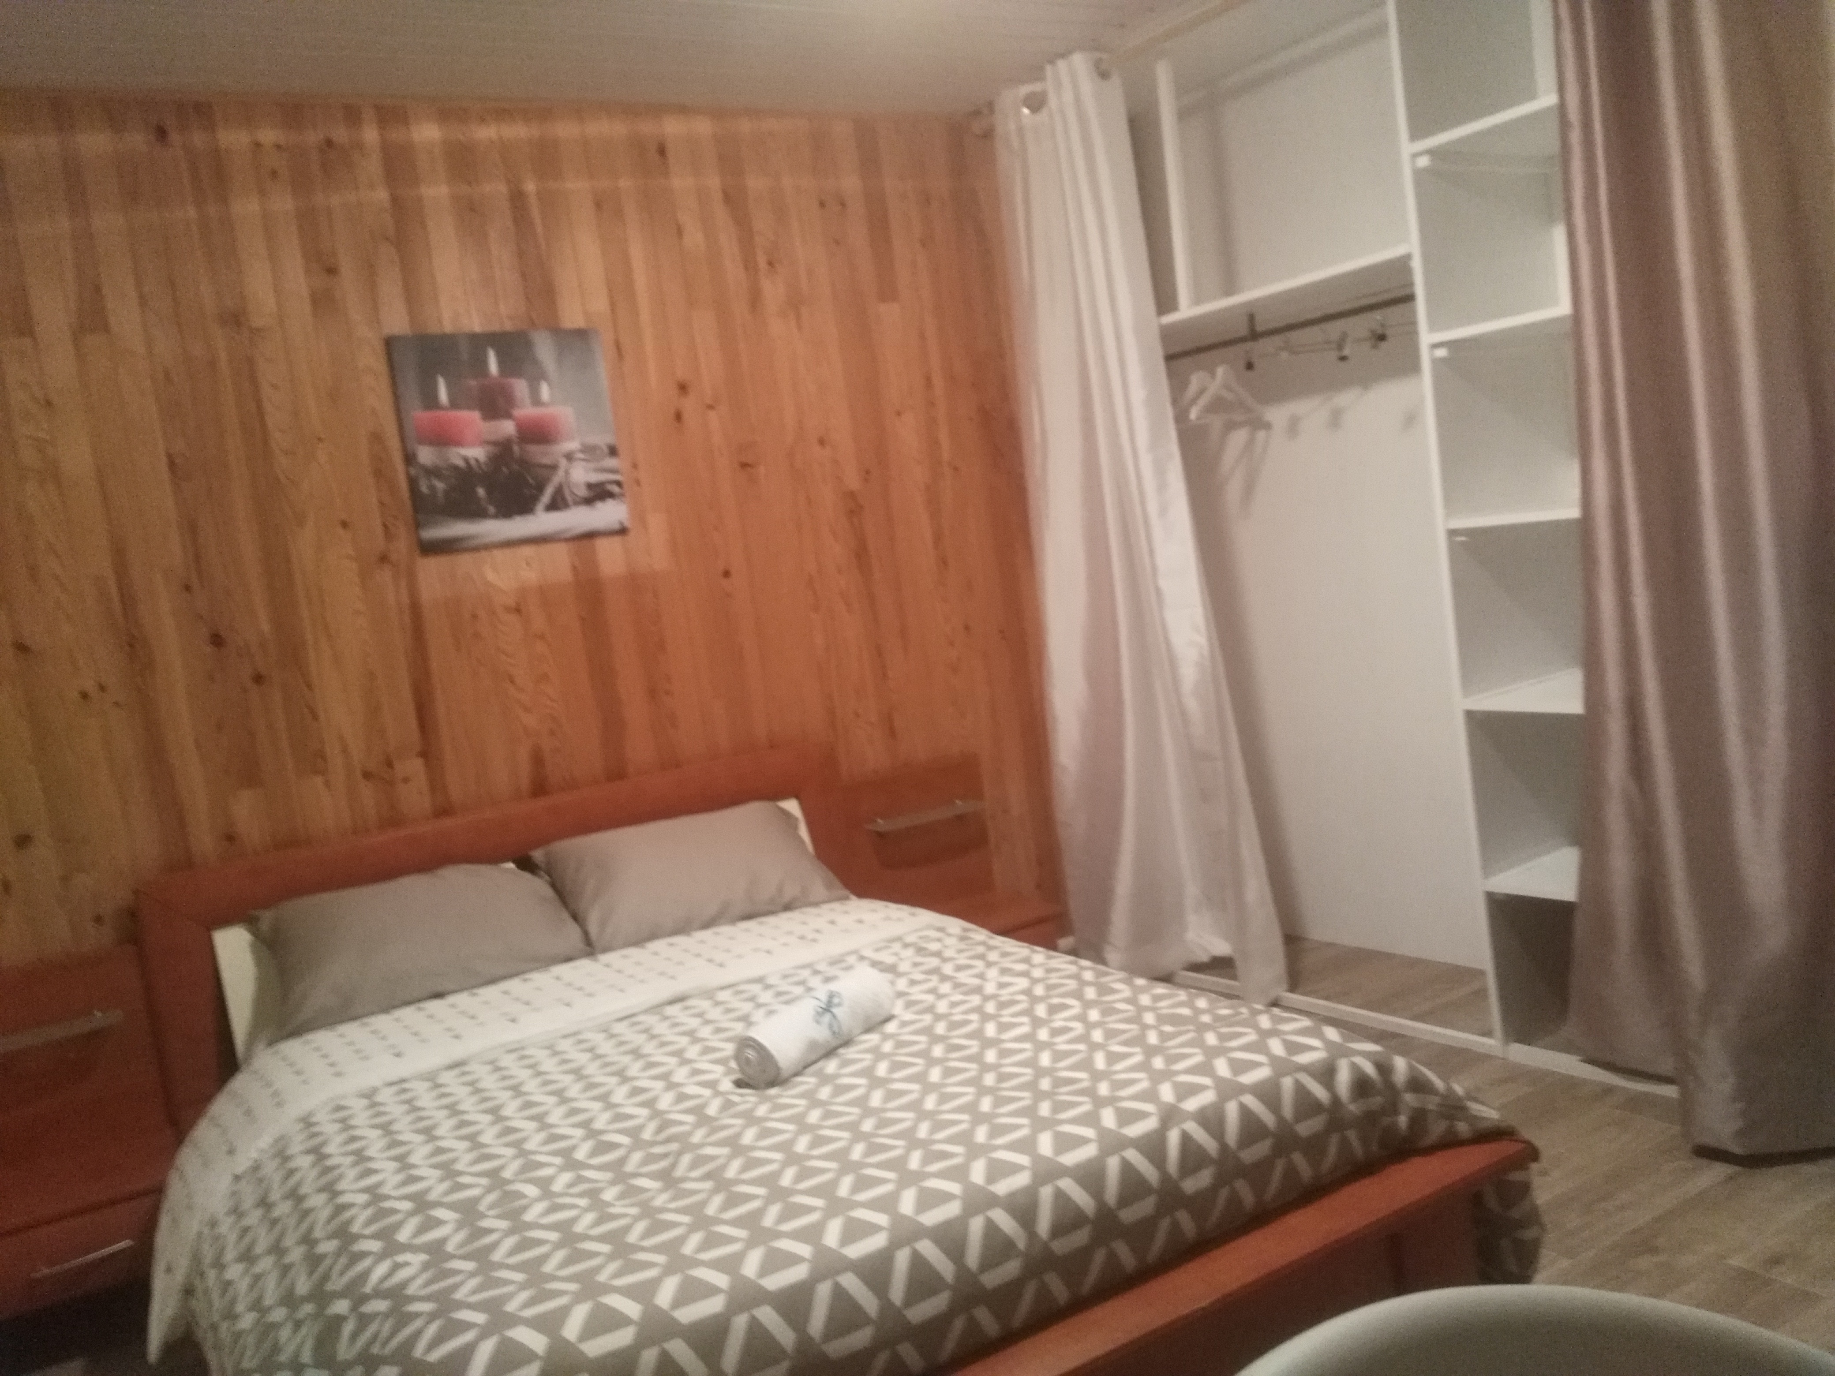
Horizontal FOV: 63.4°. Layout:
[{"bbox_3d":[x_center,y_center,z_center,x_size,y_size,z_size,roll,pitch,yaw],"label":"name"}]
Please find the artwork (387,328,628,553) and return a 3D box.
[{"bbox_3d":[-0.958,-0.588,3.517,0.500,0.500,0.025,-11,6,-32],"label":"artwork"}]

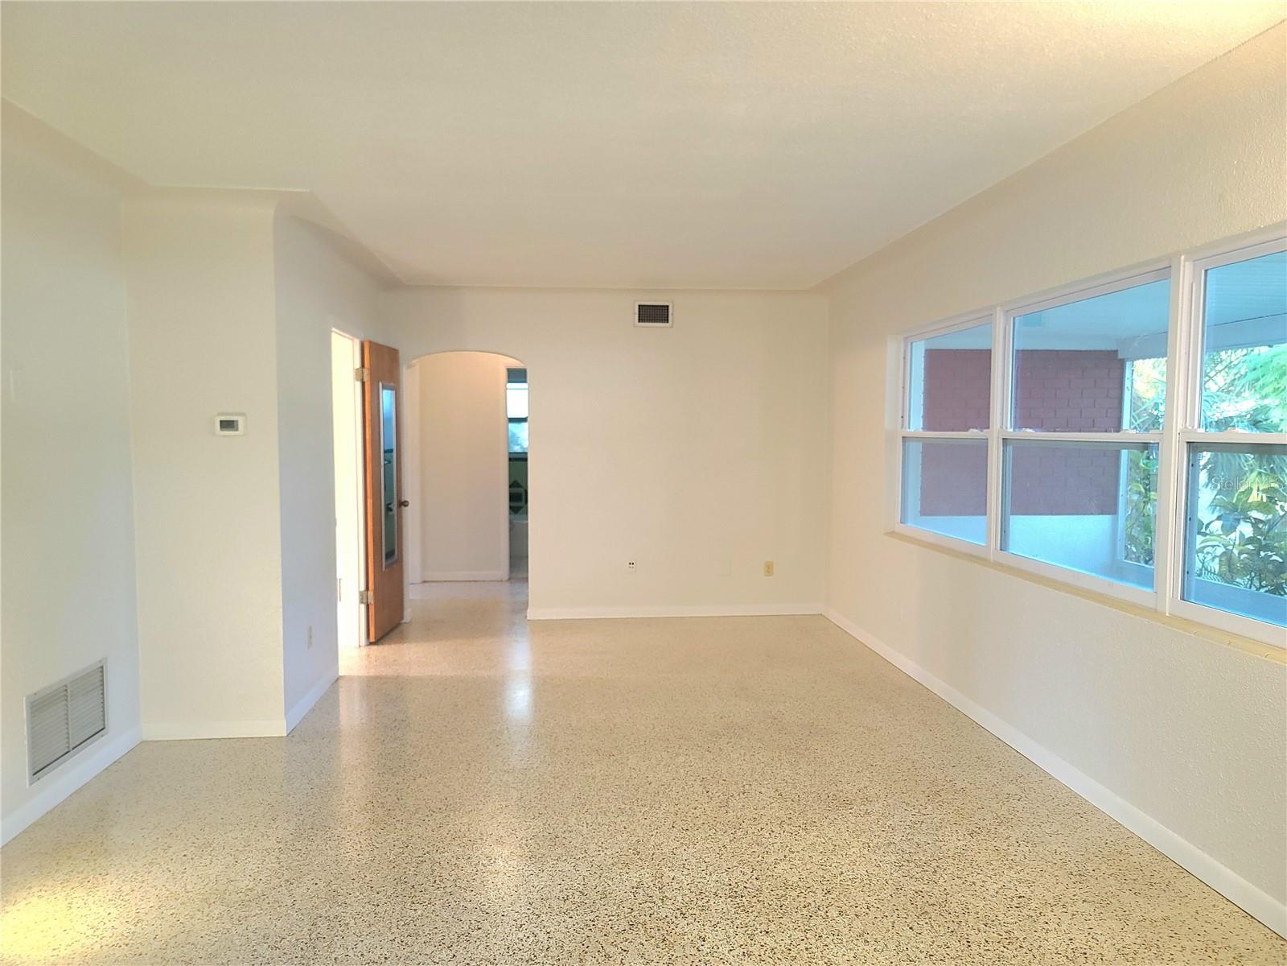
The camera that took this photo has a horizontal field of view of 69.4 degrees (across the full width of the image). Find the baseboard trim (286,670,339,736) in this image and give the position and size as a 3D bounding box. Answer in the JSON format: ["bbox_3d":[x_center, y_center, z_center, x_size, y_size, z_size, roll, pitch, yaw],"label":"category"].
[{"bbox_3d":[-1.746,1.131,4.928,0.018,0.081,1.055,0,3,-5],"label":"baseboard trim"}]

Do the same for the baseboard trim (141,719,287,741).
[{"bbox_3d":[-2.016,1.164,4.383,0.657,0.078,0.018,0,3,-5],"label":"baseboard trim"}]

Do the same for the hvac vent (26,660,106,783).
[{"bbox_3d":[-2.278,0.931,3.710,0.020,0.330,0.604,0,3,-5],"label":"hvac vent"}]

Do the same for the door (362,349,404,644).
[{"bbox_3d":[-1.845,0.046,6.639,0.042,2.033,0.700,0,3,1],"label":"door"}]

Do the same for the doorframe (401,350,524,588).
[{"bbox_3d":[-1.346,0.028,7.108,0.925,2.046,0.150,0,3,-5],"label":"doorframe"}]

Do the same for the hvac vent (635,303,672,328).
[{"bbox_3d":[0.078,-1.285,7.087,0.296,0.191,0.020,0,3,-5],"label":"hvac vent"}]

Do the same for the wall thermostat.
[{"bbox_3d":[-1.913,-0.263,4.289,0.131,0.090,0.030,0,3,-5],"label":"wall thermostat"}]

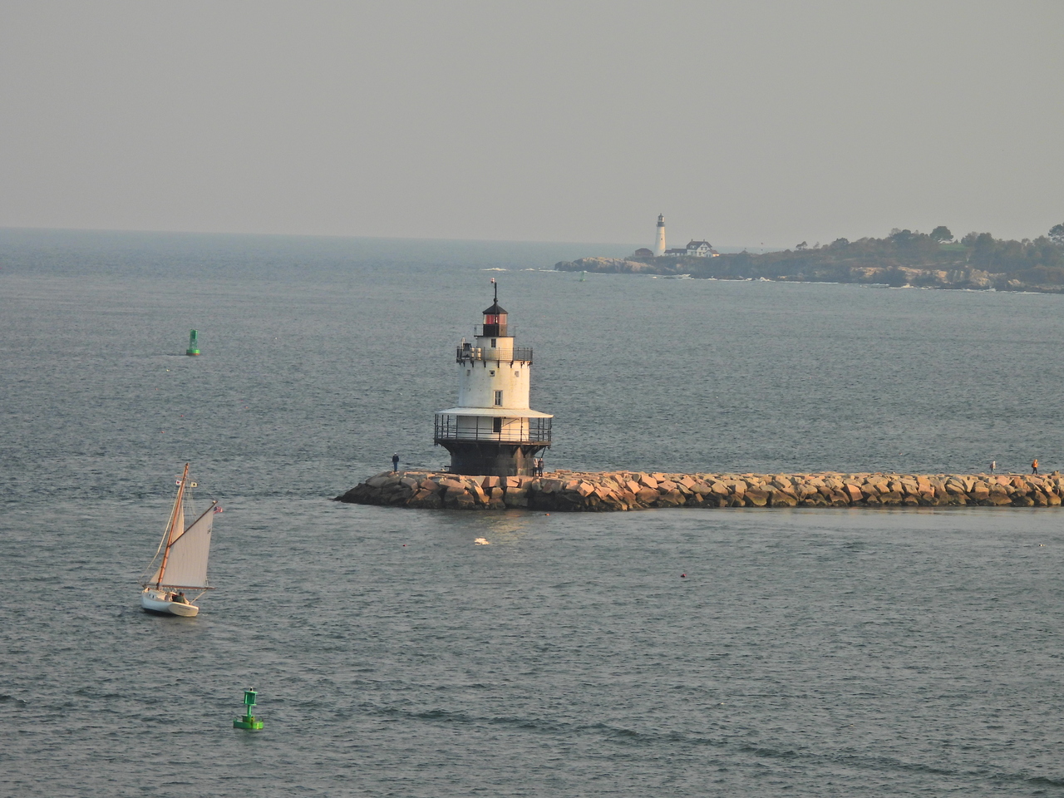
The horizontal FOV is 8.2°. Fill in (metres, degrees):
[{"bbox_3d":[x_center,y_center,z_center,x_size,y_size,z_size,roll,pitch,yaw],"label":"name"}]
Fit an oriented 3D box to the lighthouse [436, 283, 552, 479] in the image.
[{"bbox_3d":[-3.613,-1.838,694.000,11.100,18.100,11.100,2,1,0],"label":"lighthouse"}]

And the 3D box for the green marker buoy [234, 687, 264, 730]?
[{"bbox_3d":[-14.657,15.991,382.000,1.550,2.150,1.550,4,1,0],"label":"green marker buoy"}]

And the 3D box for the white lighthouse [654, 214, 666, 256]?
[{"bbox_3d":[72.093,-92.758,4168.000,6.800,24.400,6.800,2,1,0],"label":"white lighthouse"}]

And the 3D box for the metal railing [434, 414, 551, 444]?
[{"bbox_3d":[-3.691,2.878,694.000,11.000,2.400,11.000,2,1,0],"label":"metal railing"}]

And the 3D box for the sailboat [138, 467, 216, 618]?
[{"bbox_3d":[-23.013,9.450,490.755,3.700,10.200,7.600,12,-3,-24],"label":"sailboat"}]

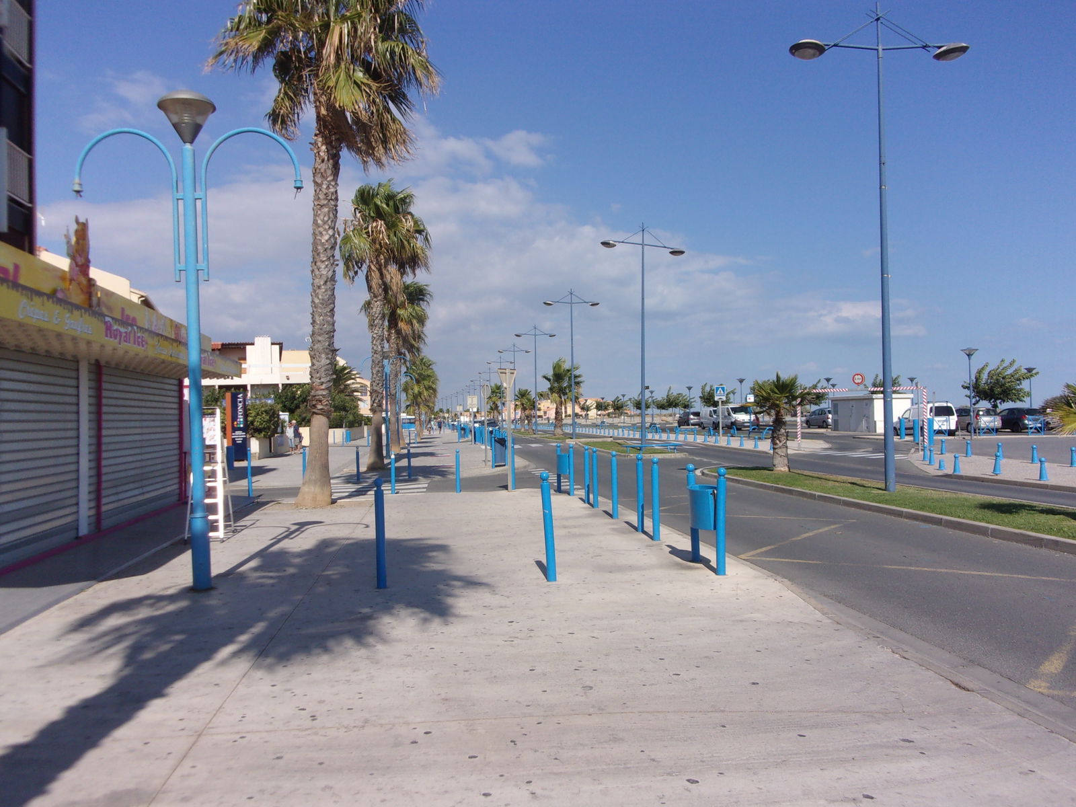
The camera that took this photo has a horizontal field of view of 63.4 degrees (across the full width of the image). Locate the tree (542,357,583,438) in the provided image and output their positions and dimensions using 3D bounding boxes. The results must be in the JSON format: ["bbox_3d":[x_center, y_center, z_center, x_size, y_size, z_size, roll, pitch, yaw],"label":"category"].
[{"bbox_3d":[1.753,-0.510,66.000,3.000,6.000,2.900,-1,-1,-7],"label":"tree"}]

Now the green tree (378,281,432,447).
[{"bbox_3d":[-7.040,-1.870,43.600,3.300,8.600,3.300,-1,-1,-7],"label":"green tree"}]

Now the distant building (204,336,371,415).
[{"bbox_3d":[-17.472,-0.666,60.000,10.000,7.000,16.000,-1,-1,-7],"label":"distant building"}]

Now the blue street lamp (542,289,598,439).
[{"bbox_3d":[2.257,-2.501,57.800,3.720,10.000,0.650,-1,-1,-7],"label":"blue street lamp"}]

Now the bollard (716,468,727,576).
[{"bbox_3d":[1.817,1.177,8.676,0.100,1.070,0.100,-1,-1,-7],"label":"bollard"}]

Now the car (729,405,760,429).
[{"bbox_3d":[16.624,1.226,73.400,1.950,1.970,4.800,-1,-1,-7],"label":"car"}]

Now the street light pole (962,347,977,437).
[{"bbox_3d":[20.900,-0.500,42.000,0.850,4.420,0.850,-1,-1,-7],"label":"street light pole"}]

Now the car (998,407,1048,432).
[{"bbox_3d":[29.350,1.040,54.070,1.800,1.480,4.300,-1,-1,-13],"label":"car"}]

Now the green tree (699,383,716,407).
[{"bbox_3d":[17.900,0.200,87.000,3.500,4.400,3.500,-1,-1,-7],"label":"green tree"}]

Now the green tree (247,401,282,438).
[{"bbox_3d":[-12.964,0.778,41.300,1.750,1.800,1.700,-1,-1,-7],"label":"green tree"}]

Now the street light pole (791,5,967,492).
[{"bbox_3d":[6.930,-3.120,17.500,3.600,9.770,0.700,-1,-1,-3],"label":"street light pole"}]

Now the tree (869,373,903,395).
[{"bbox_3d":[31.531,-0.263,79.016,4.600,4.900,4.600,-1,-1,-7],"label":"tree"}]

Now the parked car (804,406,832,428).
[{"bbox_3d":[23.740,1.220,71.500,1.750,1.620,4.250,-1,-1,-10],"label":"parked car"}]

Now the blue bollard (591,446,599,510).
[{"bbox_3d":[1.018,1.328,15.450,0.093,1.070,0.093,-1,-1,-7],"label":"blue bollard"}]

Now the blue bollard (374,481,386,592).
[{"bbox_3d":[-1.531,1.264,8.473,0.100,1.070,0.100,-1,-1,-7],"label":"blue bollard"}]

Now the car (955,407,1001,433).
[{"bbox_3d":[27.687,1.081,56.098,1.770,1.600,4.200,-1,-1,-7],"label":"car"}]

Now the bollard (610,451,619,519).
[{"bbox_3d":[1.206,1.294,13.780,0.100,1.070,0.100,-1,-1,-7],"label":"bollard"}]

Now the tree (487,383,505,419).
[{"bbox_3d":[-5.833,0.177,122.000,2.600,6.100,2.600,-1,-1,-7],"label":"tree"}]

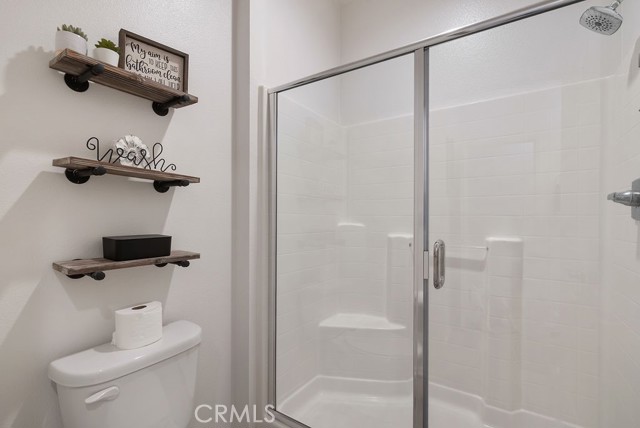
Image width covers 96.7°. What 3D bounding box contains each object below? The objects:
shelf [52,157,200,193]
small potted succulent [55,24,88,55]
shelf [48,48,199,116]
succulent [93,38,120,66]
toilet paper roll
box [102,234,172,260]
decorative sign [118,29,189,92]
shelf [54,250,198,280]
[{"bbox_3d":[-0.668,-0.125,1.033,0.164,0.068,0.414,4,0,34],"label":"shelf"},{"bbox_3d":[-0.767,-0.531,0.880,0.074,0.114,0.074,0,0,34],"label":"small potted succulent"},{"bbox_3d":[-0.672,-0.441,1.026,0.164,0.068,0.414,3,2,34],"label":"shelf"},{"bbox_3d":[-0.717,-0.532,0.956,0.073,0.115,0.073,0,0,34],"label":"succulent"},{"bbox_3d":[-0.660,0.403,1.044,0.142,0.119,0.142,0,0,0],"label":"toilet paper roll"},{"bbox_3d":[-0.673,0.122,1.061,0.094,0.073,0.190,2,0,34],"label":"box"},{"bbox_3d":[-0.629,-0.565,1.100,0.021,0.182,0.233,3,2,44],"label":"decorative sign"},{"bbox_3d":[-0.668,0.184,1.033,0.164,0.064,0.414,2,0,34],"label":"shelf"}]

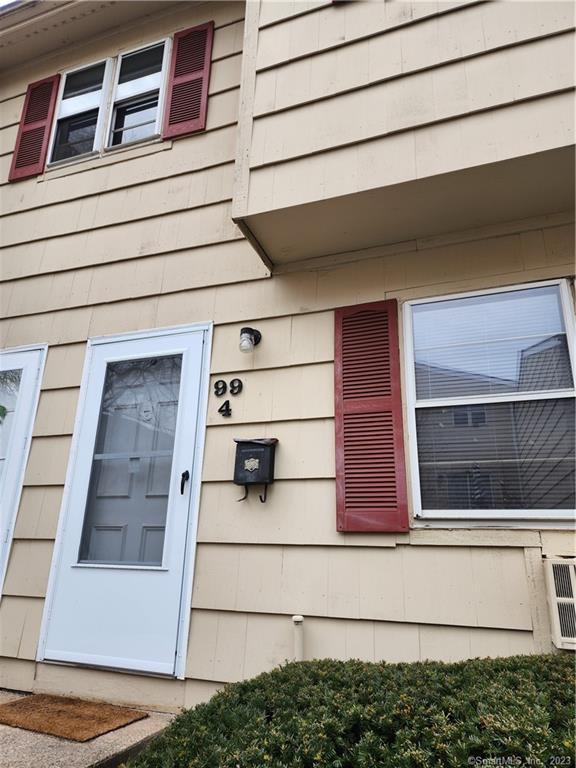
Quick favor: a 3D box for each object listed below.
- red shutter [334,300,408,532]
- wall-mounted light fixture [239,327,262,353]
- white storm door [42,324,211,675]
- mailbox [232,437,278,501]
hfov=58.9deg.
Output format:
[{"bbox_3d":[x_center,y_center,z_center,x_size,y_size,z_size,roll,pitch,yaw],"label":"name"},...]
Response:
[{"bbox_3d":[0.441,0.148,2.770,0.366,1.263,0.040,-5,-19,19],"label":"red shutter"},{"bbox_3d":[-0.239,-0.272,3.116,0.116,0.194,0.145,-5,-19,19],"label":"wall-mounted light fixture"},{"bbox_3d":[-1.000,0.629,3.181,0.943,2.031,0.055,-5,-19,19],"label":"white storm door"},{"bbox_3d":[-0.185,0.484,2.860,0.238,0.357,0.105,-5,-19,19],"label":"mailbox"}]

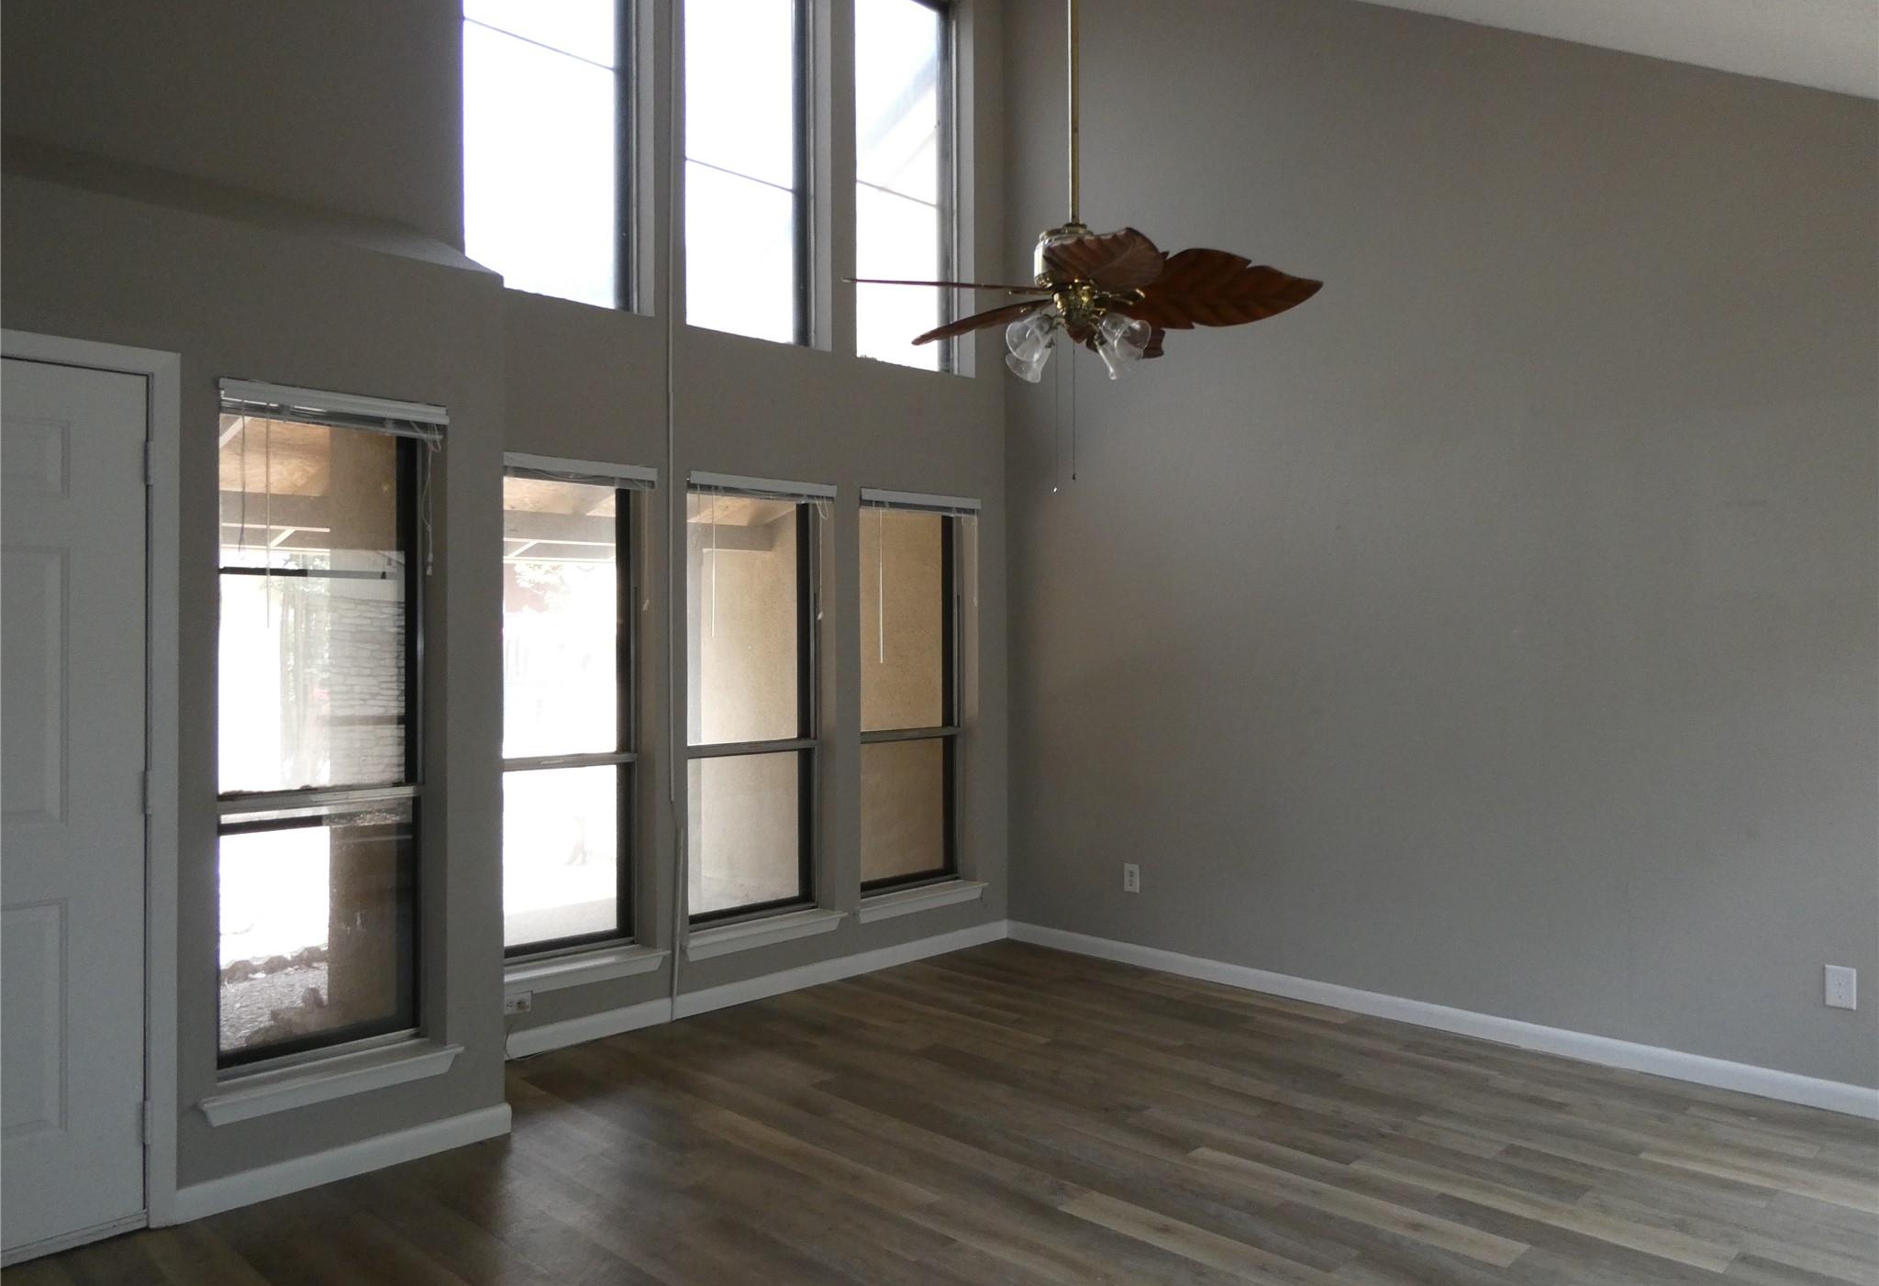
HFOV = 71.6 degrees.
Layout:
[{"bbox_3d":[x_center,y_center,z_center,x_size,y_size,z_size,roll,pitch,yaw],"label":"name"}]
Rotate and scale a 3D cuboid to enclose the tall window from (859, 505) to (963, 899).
[{"bbox_3d":[-0.169,0.243,5.953,0.744,1.764,0.090,0,0,-45],"label":"tall window"}]

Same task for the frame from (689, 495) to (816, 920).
[{"bbox_3d":[-0.793,0.246,5.335,0.748,1.771,0.090,0,0,-45],"label":"frame"}]

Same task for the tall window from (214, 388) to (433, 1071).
[{"bbox_3d":[-1.712,0.245,3.571,0.590,1.769,0.090,0,0,-45],"label":"tall window"}]

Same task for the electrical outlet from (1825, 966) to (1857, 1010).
[{"bbox_3d":[2.693,1.031,3.893,0.008,0.118,0.074,0,0,-45],"label":"electrical outlet"}]

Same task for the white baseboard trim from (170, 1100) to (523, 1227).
[{"bbox_3d":[-1.557,1.372,3.464,0.872,0.084,0.016,0,0,-45],"label":"white baseboard trim"}]

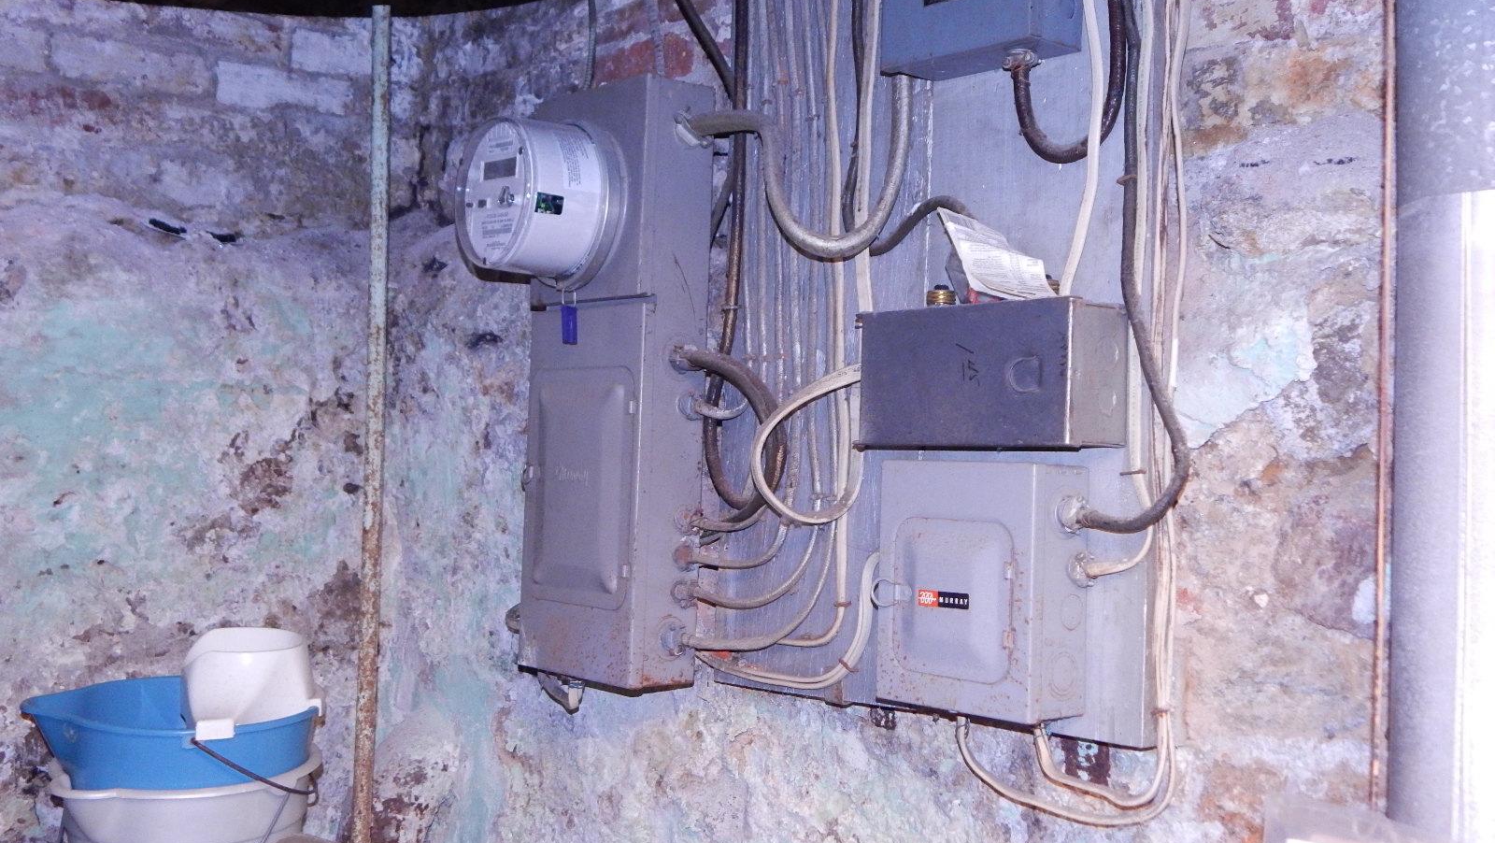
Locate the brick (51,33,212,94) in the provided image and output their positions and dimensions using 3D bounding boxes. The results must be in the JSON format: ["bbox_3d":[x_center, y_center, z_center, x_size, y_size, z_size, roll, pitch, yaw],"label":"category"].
[{"bbox_3d":[-0.863,-0.485,2.264,0.218,0.058,0.093,3,-2,-41],"label":"brick"}]

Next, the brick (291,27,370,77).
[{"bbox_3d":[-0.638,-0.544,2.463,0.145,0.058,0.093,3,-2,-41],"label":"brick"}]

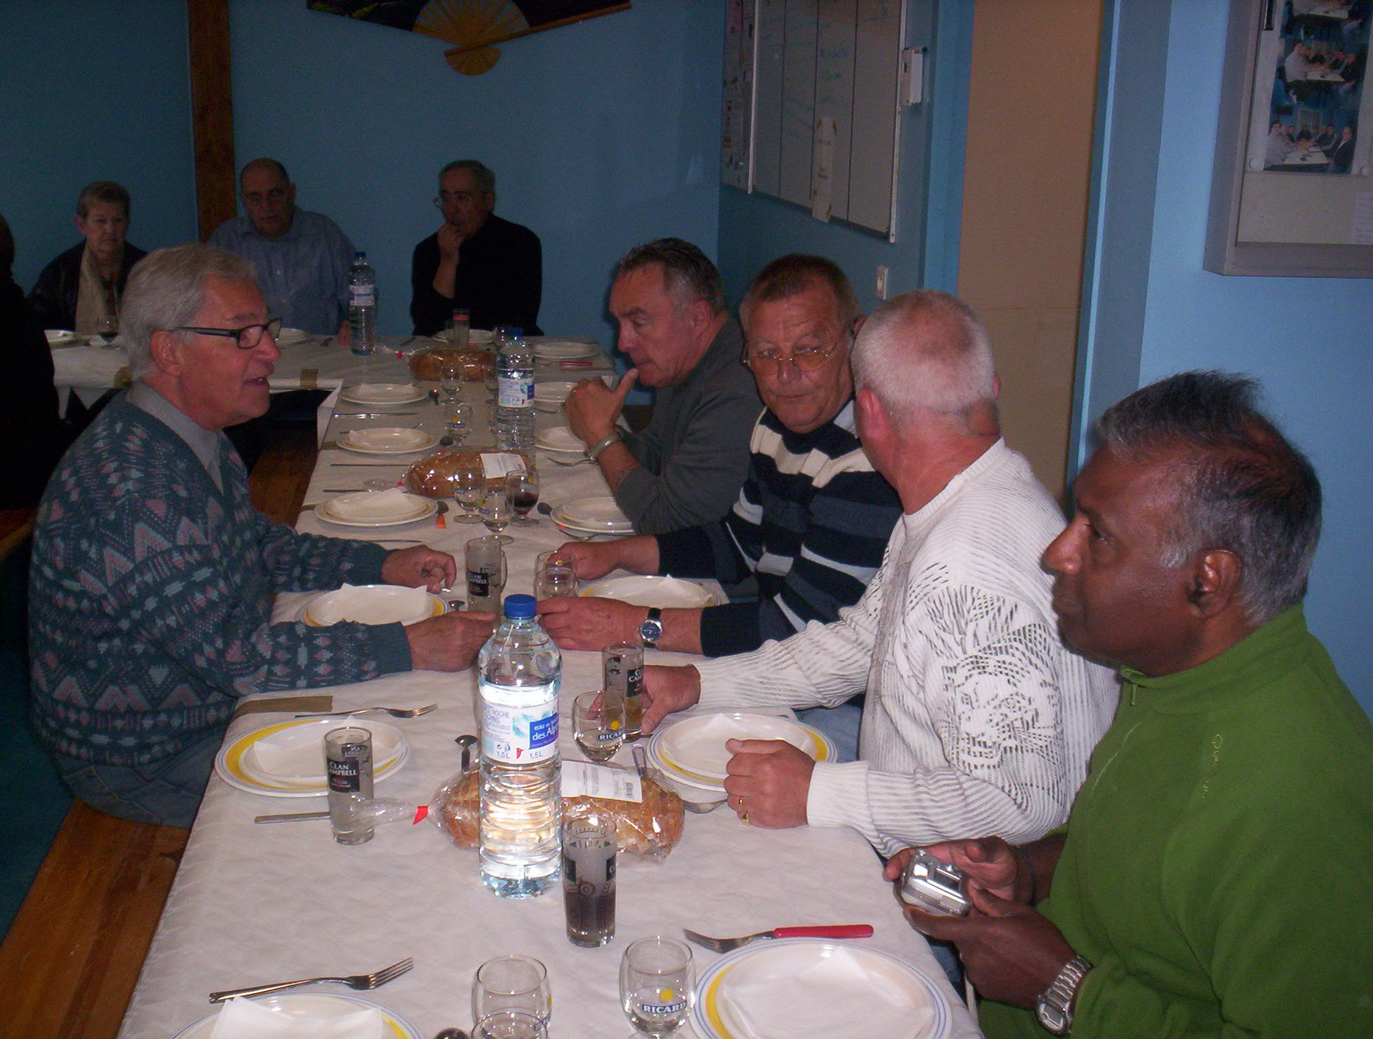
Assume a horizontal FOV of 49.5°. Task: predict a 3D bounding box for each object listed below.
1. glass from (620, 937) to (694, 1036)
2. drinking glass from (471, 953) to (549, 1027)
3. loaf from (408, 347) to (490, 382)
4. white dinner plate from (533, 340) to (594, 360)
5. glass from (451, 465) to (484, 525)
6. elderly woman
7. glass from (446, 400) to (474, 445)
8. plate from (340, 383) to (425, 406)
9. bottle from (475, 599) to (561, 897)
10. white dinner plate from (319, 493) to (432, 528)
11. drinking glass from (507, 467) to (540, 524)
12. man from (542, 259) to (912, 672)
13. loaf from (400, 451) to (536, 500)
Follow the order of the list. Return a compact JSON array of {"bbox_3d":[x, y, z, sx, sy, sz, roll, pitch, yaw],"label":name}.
[{"bbox_3d":[-0.026,0.436,1.342,0.066,0.102,0.066,1,16,0],"label":"glass"},{"bbox_3d":[-0.149,0.438,1.288,0.068,0.103,0.068,-2,16,-9],"label":"drinking glass"},{"bbox_3d":[-0.668,-0.451,4.386,0.280,0.090,0.125,-2,16,-9],"label":"loaf"},{"bbox_3d":[-0.401,-0.521,4.702,0.240,0.030,0.240,-2,16,-9],"label":"white dinner plate"},{"bbox_3d":[-0.439,-0.049,3.012,0.064,0.107,0.064,1,16,0],"label":"glass"},{"bbox_3d":[-1.974,-0.518,5.144,0.530,1.251,0.680,-4,17,-16],"label":"elderly woman"},{"bbox_3d":[-0.542,-0.227,3.558,0.066,0.099,0.066,-2,16,-9],"label":"glass"},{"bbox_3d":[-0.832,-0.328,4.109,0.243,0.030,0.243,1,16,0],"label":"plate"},{"bbox_3d":[-0.179,0.243,1.608,0.087,0.324,0.087,1,16,0],"label":"bottle"},{"bbox_3d":[-0.610,-0.015,2.948,0.240,0.030,0.240,-2,16,-9],"label":"white dinner plate"},{"bbox_3d":[-0.322,-0.042,2.931,0.065,0.100,0.065,-2,16,-9],"label":"drinking glass"},{"bbox_3d":[0.114,0.246,2.408,0.720,1.340,0.580,-8,18,-28],"label":"man"},{"bbox_3d":[-0.465,-0.097,3.203,0.273,0.093,0.122,-3,16,-13],"label":"loaf"}]

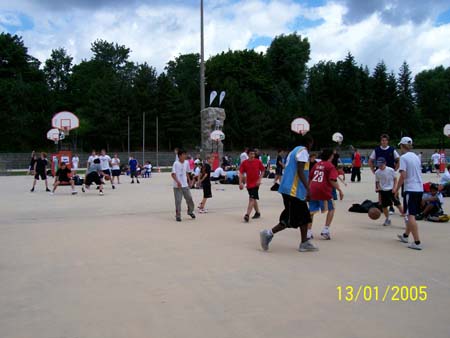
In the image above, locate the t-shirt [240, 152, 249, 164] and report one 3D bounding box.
[{"bbox_3d":[0.877,-0.406,19.300,0.340,0.640,0.440,-1,2,-25],"label":"t-shirt"}]

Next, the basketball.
[{"bbox_3d":[2.881,0.867,8.500,0.240,0.240,0.240,-1,1,0],"label":"basketball"}]

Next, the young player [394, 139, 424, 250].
[{"bbox_3d":[2.690,0.353,6.500,0.480,1.620,0.580,-1,2,-36],"label":"young player"}]

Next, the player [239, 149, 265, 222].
[{"bbox_3d":[0.586,0.352,9.600,0.520,1.600,0.550,0,2,7],"label":"player"}]

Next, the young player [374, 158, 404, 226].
[{"bbox_3d":[3.377,0.440,9.050,0.540,1.420,0.600,0,2,18],"label":"young player"}]

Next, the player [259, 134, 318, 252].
[{"bbox_3d":[0.919,0.352,6.350,0.820,1.660,0.550,-1,1,-19],"label":"player"}]

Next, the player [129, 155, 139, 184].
[{"bbox_3d":[-5.148,-0.011,25.100,0.550,1.680,0.360,-1,1,-11],"label":"player"}]

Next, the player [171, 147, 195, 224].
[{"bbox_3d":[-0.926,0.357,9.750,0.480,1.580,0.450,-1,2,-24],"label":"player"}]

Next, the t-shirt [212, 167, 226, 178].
[{"bbox_3d":[-0.296,0.182,23.000,0.650,0.580,0.500,0,2,-6],"label":"t-shirt"}]

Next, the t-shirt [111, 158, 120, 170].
[{"bbox_3d":[-6.083,-0.251,24.700,0.480,0.670,0.300,-1,1,-9],"label":"t-shirt"}]

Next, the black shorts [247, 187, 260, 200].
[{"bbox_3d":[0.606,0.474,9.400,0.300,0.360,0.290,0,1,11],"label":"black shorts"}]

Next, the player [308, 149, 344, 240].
[{"bbox_3d":[1.724,0.435,7.550,0.580,1.540,0.550,0,2,24],"label":"player"}]

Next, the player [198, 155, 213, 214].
[{"bbox_3d":[-0.486,0.357,10.900,0.500,1.440,0.420,-1,1,-6],"label":"player"}]

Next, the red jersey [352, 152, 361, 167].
[{"bbox_3d":[6.971,-0.490,23.300,0.450,0.720,0.320,-1,2,-30],"label":"red jersey"}]

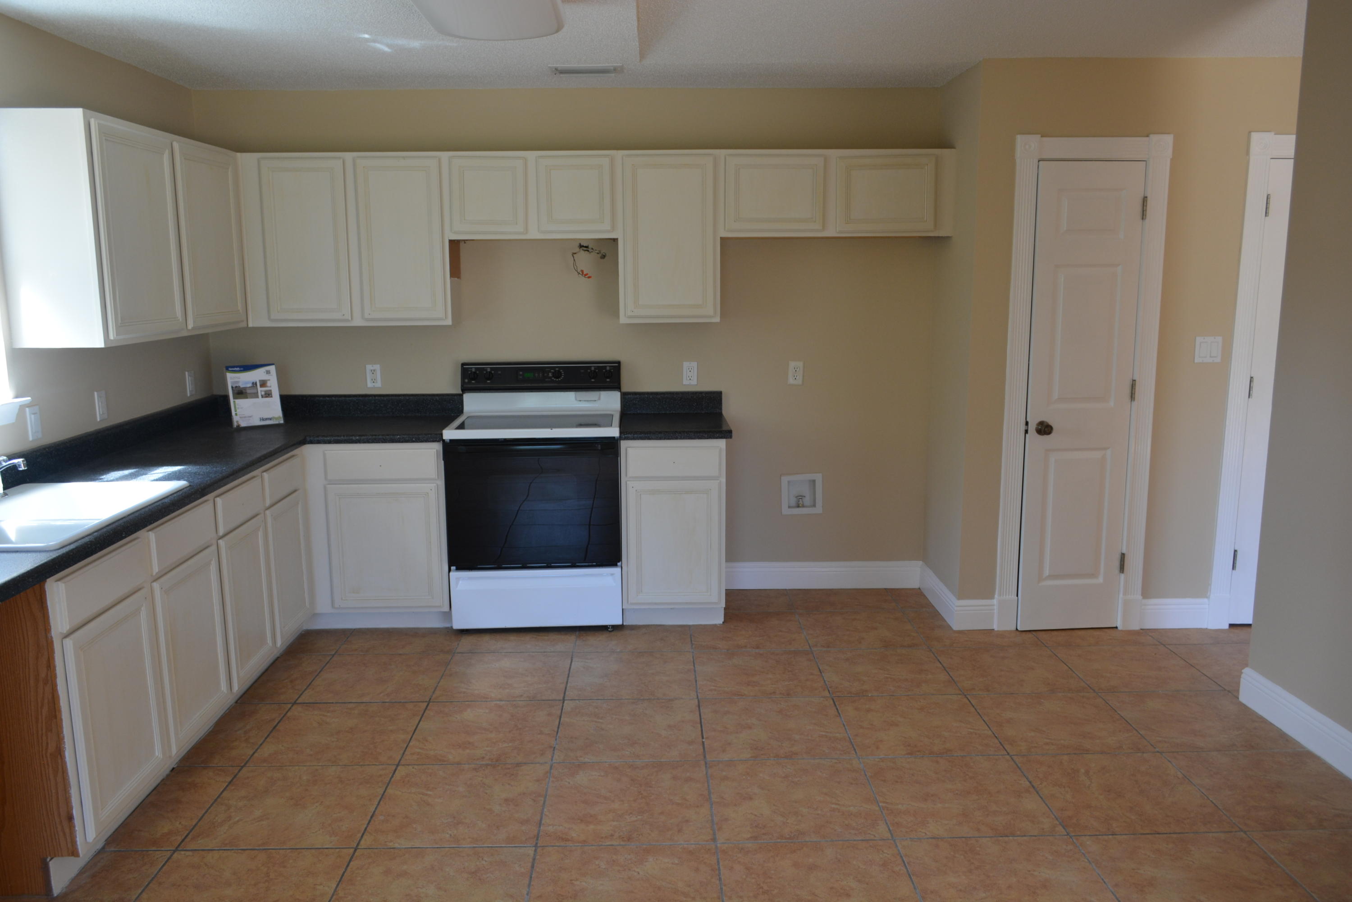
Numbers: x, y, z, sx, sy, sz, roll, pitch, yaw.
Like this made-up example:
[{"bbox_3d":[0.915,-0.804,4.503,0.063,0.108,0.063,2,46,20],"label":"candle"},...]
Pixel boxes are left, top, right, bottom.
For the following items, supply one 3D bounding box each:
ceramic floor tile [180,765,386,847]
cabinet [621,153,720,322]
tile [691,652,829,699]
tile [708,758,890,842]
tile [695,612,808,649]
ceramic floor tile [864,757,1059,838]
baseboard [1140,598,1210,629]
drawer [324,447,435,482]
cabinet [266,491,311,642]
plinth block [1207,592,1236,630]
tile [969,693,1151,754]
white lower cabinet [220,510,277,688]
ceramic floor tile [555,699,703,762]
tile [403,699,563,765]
[{"bbox_3d":[-1.161,1.087,3.095,0.503,0.012,0.487,-1,10,-1],"label":"ceramic floor tile"},{"bbox_3d":[-0.030,-0.982,4.685,0.454,0.762,0.321,-1,10,-1],"label":"cabinet"},{"bbox_3d":[0.337,0.900,4.090,0.497,0.012,0.497,-1,9,-1],"label":"tile"},{"bbox_3d":[0.357,1.056,3.081,0.495,0.010,0.495,-1,9,-1],"label":"tile"},{"bbox_3d":[0.322,0.814,4.569,0.495,0.010,0.495,-1,9,-1],"label":"tile"},{"bbox_3d":[0.859,1.056,3.106,0.497,0.012,0.497,-1,9,-1],"label":"ceramic floor tile"},{"bbox_3d":[2.244,0.729,4.553,0.305,0.141,0.015,-1,9,-1],"label":"baseboard"},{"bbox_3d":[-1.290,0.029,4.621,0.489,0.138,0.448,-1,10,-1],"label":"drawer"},{"bbox_3d":[-1.842,0.481,4.197,0.500,0.580,0.387,-1,9,-1],"label":"cabinet"},{"bbox_3d":[2.437,0.720,4.546,0.100,0.154,0.030,-1,10,-1],"label":"plinth block"},{"bbox_3d":[1.352,0.970,3.612,0.497,0.012,0.497,-1,9,-1],"label":"tile"},{"bbox_3d":[-1.826,0.546,3.734,0.500,0.550,0.390,-1,9,-1],"label":"white lower cabinet"},{"bbox_3d":[-0.158,0.993,3.604,0.503,0.012,0.487,-1,10,-1],"label":"ceramic floor tile"},{"bbox_3d":[-0.664,0.990,3.566,0.500,0.015,0.500,-1,9,-1],"label":"tile"}]

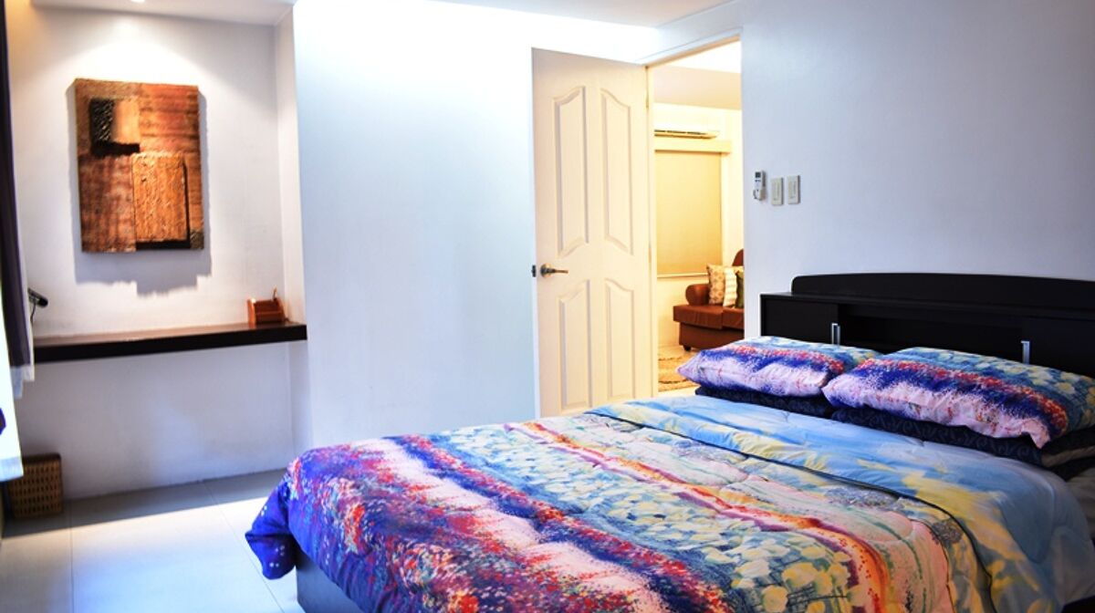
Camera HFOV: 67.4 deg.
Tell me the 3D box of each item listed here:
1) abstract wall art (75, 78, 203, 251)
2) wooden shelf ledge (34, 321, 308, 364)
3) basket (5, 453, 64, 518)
[{"bbox_3d":[-1.856,-0.635,3.756,0.502,0.760,0.048,-4,6,-30],"label":"abstract wall art"},{"bbox_3d":[-1.720,0.148,3.676,1.178,0.064,0.432,-4,6,-30],"label":"wooden shelf ledge"},{"bbox_3d":[-2.223,0.787,3.581,0.186,0.231,0.167,-4,6,-30],"label":"basket"}]

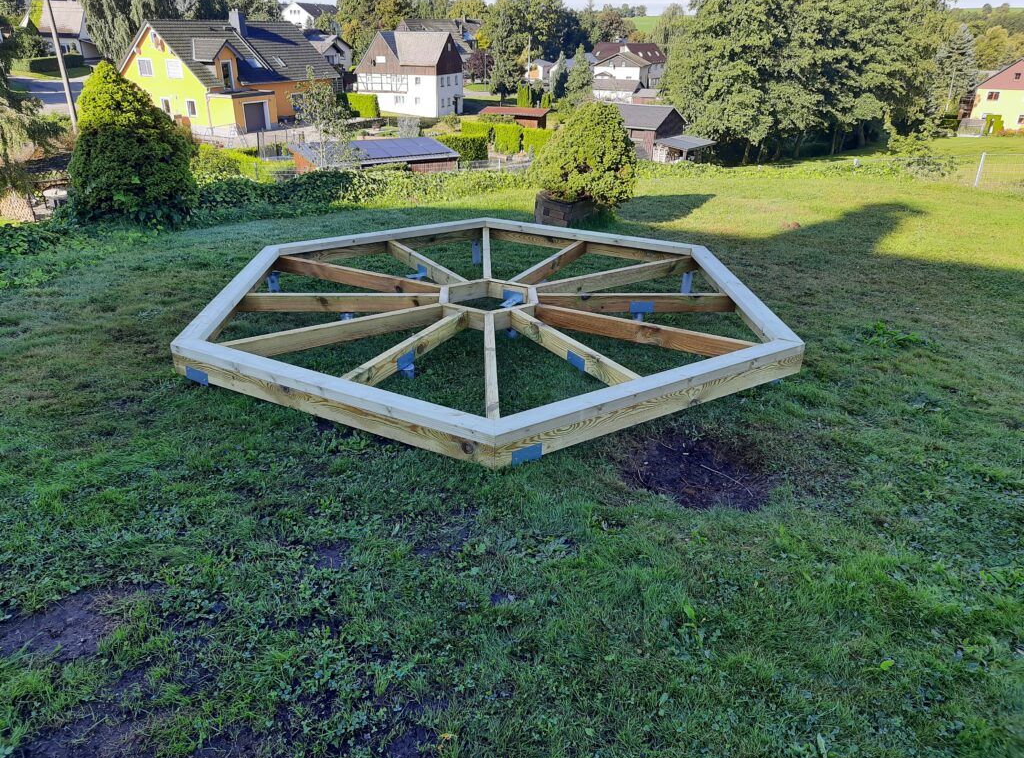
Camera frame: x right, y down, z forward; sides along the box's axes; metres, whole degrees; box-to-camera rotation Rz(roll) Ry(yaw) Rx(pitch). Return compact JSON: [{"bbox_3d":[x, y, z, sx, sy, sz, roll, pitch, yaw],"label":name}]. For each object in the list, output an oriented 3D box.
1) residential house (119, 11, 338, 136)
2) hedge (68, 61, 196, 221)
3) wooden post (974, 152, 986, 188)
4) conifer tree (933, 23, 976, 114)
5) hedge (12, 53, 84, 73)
[{"bbox_3d":[-23.451,-27.778,65.921,11.550,9.050,17.500,11,27,20],"label":"residential house"},{"bbox_3d":[-4.452,-2.707,8.434,1.380,1.740,1.380,1,25,0],"label":"hedge"},{"bbox_3d":[8.245,-3.701,12.991,0.050,0.640,0.050,1,25,0],"label":"wooden post"},{"bbox_3d":[58.707,-40.192,97.901,5.400,12.243,5.400,1,25,0],"label":"conifer tree"},{"bbox_3d":[-54.297,-36.888,87.109,2.200,1.300,8.000,14,28,25],"label":"hedge"}]

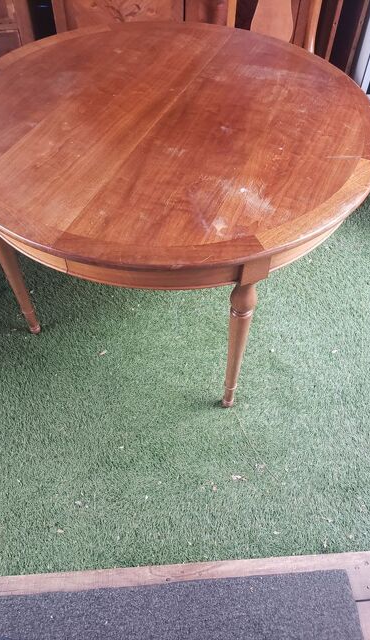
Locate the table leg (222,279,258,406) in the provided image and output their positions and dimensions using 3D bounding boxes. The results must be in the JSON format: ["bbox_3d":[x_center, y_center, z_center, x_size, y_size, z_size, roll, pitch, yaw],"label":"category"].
[{"bbox_3d":[0.138,0.090,1.355,0.066,0.615,0.066,-17,55,-14],"label":"table leg"}]

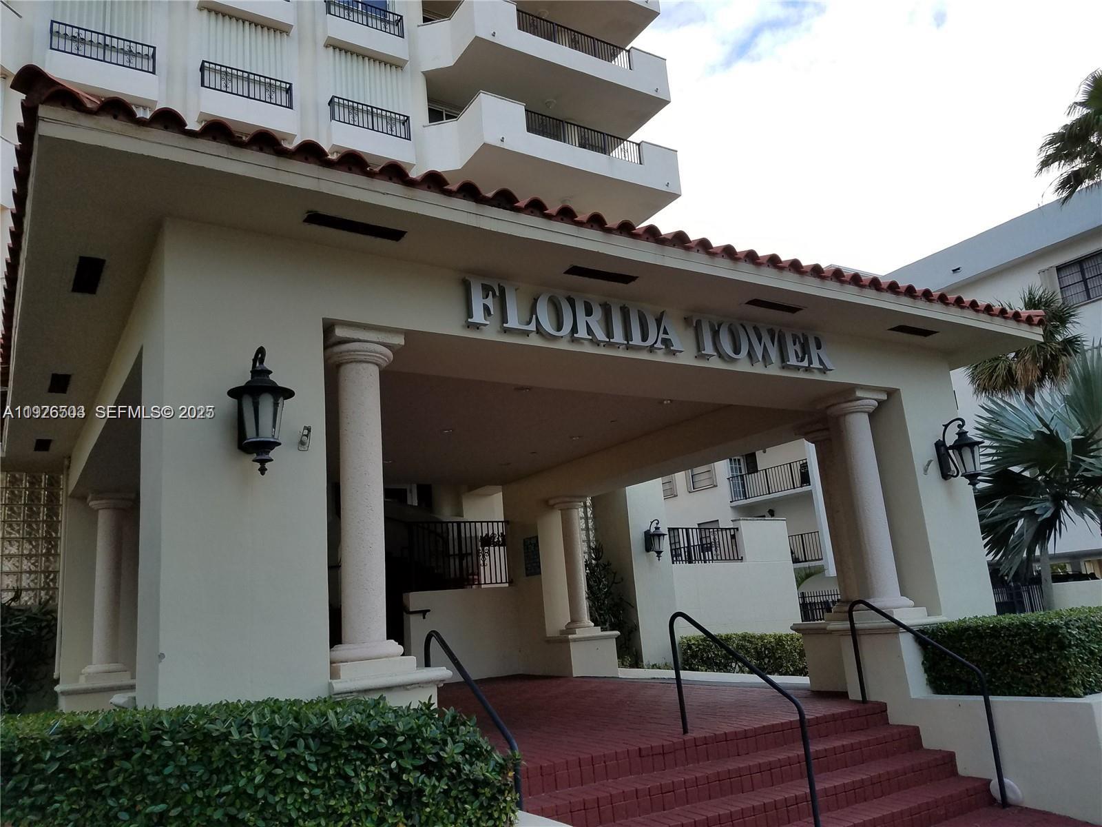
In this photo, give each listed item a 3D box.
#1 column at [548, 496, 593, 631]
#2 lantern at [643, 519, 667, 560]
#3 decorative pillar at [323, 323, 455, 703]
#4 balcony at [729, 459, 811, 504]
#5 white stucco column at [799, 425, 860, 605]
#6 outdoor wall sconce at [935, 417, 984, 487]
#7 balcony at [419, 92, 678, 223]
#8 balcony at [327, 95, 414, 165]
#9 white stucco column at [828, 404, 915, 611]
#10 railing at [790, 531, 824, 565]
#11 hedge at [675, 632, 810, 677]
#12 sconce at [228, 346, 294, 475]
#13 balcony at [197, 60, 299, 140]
[{"bbox_3d":[0.362,2.285,12.729,0.440,1.980,0.440,4,-16,-33],"label":"column"},{"bbox_3d":[1.694,2.090,13.566,0.341,0.682,0.480,4,-16,-33],"label":"lantern"},{"bbox_3d":[-1.117,0.757,5.030,0.655,2.530,0.705,4,-16,-33],"label":"decorative pillar"},{"bbox_3d":[8.462,2.665,32.420,0.060,0.988,4.125,4,-16,-33],"label":"balcony"},{"bbox_3d":[3.058,1.098,8.813,0.430,1.963,0.430,4,-16,-33],"label":"white stucco column"},{"bbox_3d":[3.900,0.408,7.874,0.341,0.683,0.480,4,-16,-33],"label":"outdoor wall sconce"},{"bbox_3d":[-0.042,-6.064,20.673,6.300,1.265,2.600,4,-16,-33],"label":"balcony"},{"bbox_3d":[-4.069,-6.328,18.796,1.933,1.221,0.350,4,-16,-33],"label":"balcony"},{"bbox_3d":[2.980,0.829,7.776,0.430,1.944,0.430,4,-16,-33],"label":"white stucco column"},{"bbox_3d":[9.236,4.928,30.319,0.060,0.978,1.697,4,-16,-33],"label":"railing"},{"bbox_3d":[2.896,3.284,11.312,0.773,0.546,2.957,4,-16,-33],"label":"hedge"},{"bbox_3d":[-1.529,-0.005,4.323,0.341,0.683,0.480,4,-16,-33],"label":"sconce"},{"bbox_3d":[-6.331,-6.487,17.308,1.909,1.221,0.350,4,-16,-33],"label":"balcony"}]

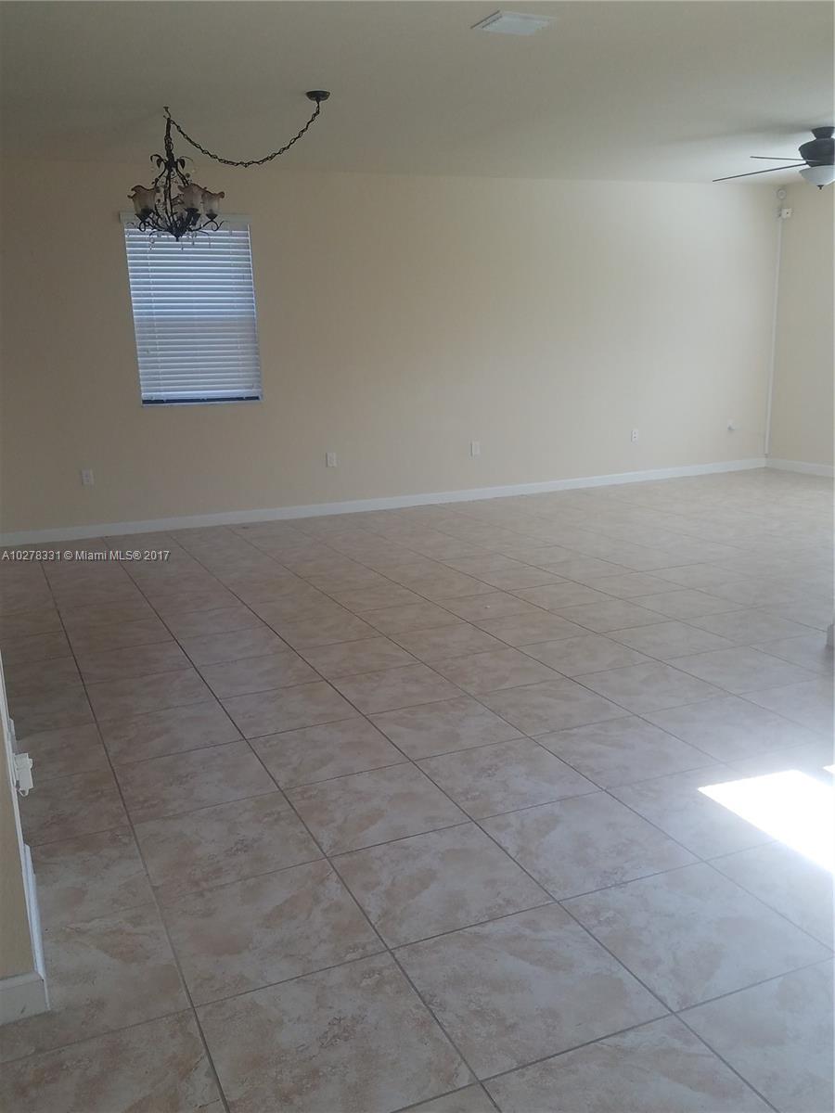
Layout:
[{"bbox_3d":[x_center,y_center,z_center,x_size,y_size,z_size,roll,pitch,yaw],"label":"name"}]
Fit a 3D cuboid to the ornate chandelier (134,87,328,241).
[{"bbox_3d":[-1.103,-2.245,4.863,1.270,0.740,0.570,1,15,12],"label":"ornate chandelier"}]

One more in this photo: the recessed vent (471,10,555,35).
[{"bbox_3d":[0.430,-2.382,3.752,0.290,0.030,0.235,-7,15,-20],"label":"recessed vent"}]

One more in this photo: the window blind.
[{"bbox_3d":[-1.734,-1.928,6.549,0.930,1.380,0.070,-7,15,-20],"label":"window blind"}]

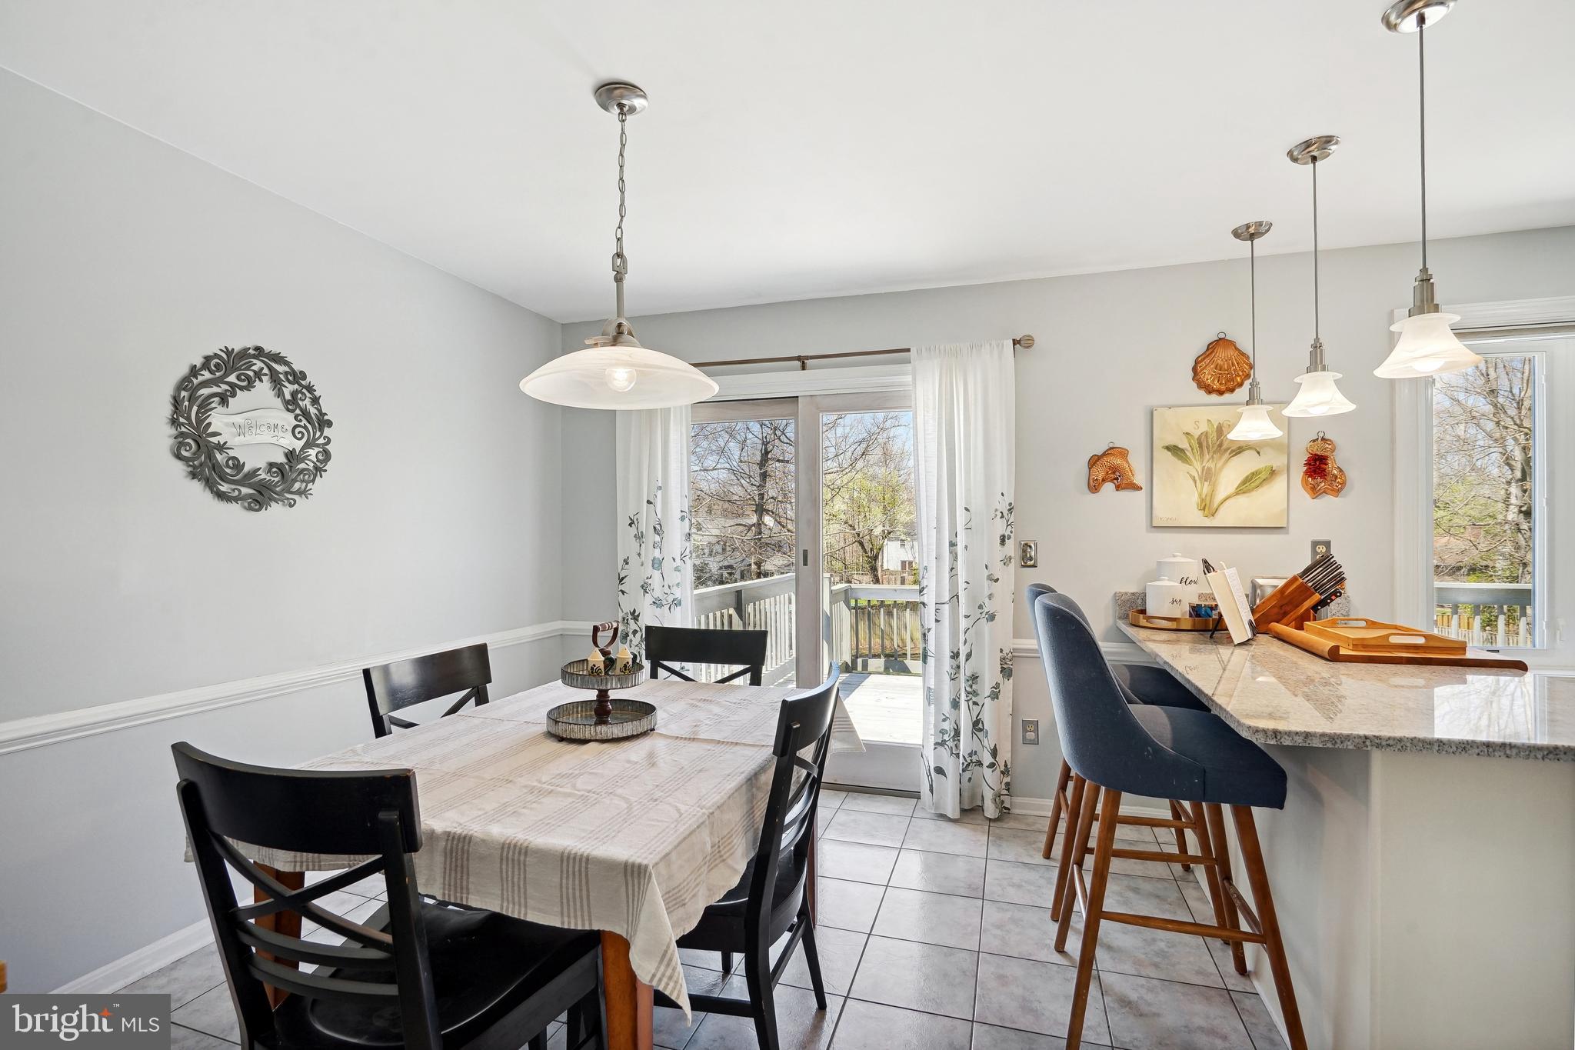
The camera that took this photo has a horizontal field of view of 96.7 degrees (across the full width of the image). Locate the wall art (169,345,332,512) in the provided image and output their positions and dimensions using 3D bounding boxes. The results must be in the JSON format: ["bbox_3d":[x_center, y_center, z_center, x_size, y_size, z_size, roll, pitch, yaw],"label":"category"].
[{"bbox_3d":[-1.806,-0.331,2.390,0.030,0.560,0.530,0,-1,18],"label":"wall art"}]

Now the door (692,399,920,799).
[{"bbox_3d":[0.121,0.327,3.578,1.780,1.950,0.110,0,-1,18],"label":"door"}]

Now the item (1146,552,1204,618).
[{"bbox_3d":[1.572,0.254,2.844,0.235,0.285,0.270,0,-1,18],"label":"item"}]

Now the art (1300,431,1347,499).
[{"bbox_3d":[2.164,-0.244,2.825,0.158,0.277,0.050,0,-1,18],"label":"art"}]

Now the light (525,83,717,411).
[{"bbox_3d":[-0.447,-0.758,1.878,0.507,0.800,0.507,0,-1,0],"label":"light"}]

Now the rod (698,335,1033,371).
[{"bbox_3d":[0.058,-0.814,3.458,2.200,0.070,0.090,0,-1,18],"label":"rod"}]

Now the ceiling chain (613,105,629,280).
[{"bbox_3d":[-0.431,-0.870,1.833,0.038,0.460,0.036,0,-1,18],"label":"ceiling chain"}]

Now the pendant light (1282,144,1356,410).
[{"bbox_3d":[1.580,-0.726,2.092,0.190,0.800,0.190,0,-1,18],"label":"pendant light"}]

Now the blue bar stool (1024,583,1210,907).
[{"bbox_3d":[1.161,0.758,2.489,0.610,1.090,0.540,0,-1,18],"label":"blue bar stool"}]

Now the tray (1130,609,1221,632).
[{"bbox_3d":[1.593,0.386,2.846,0.370,0.055,0.360,0,-1,18],"label":"tray"}]

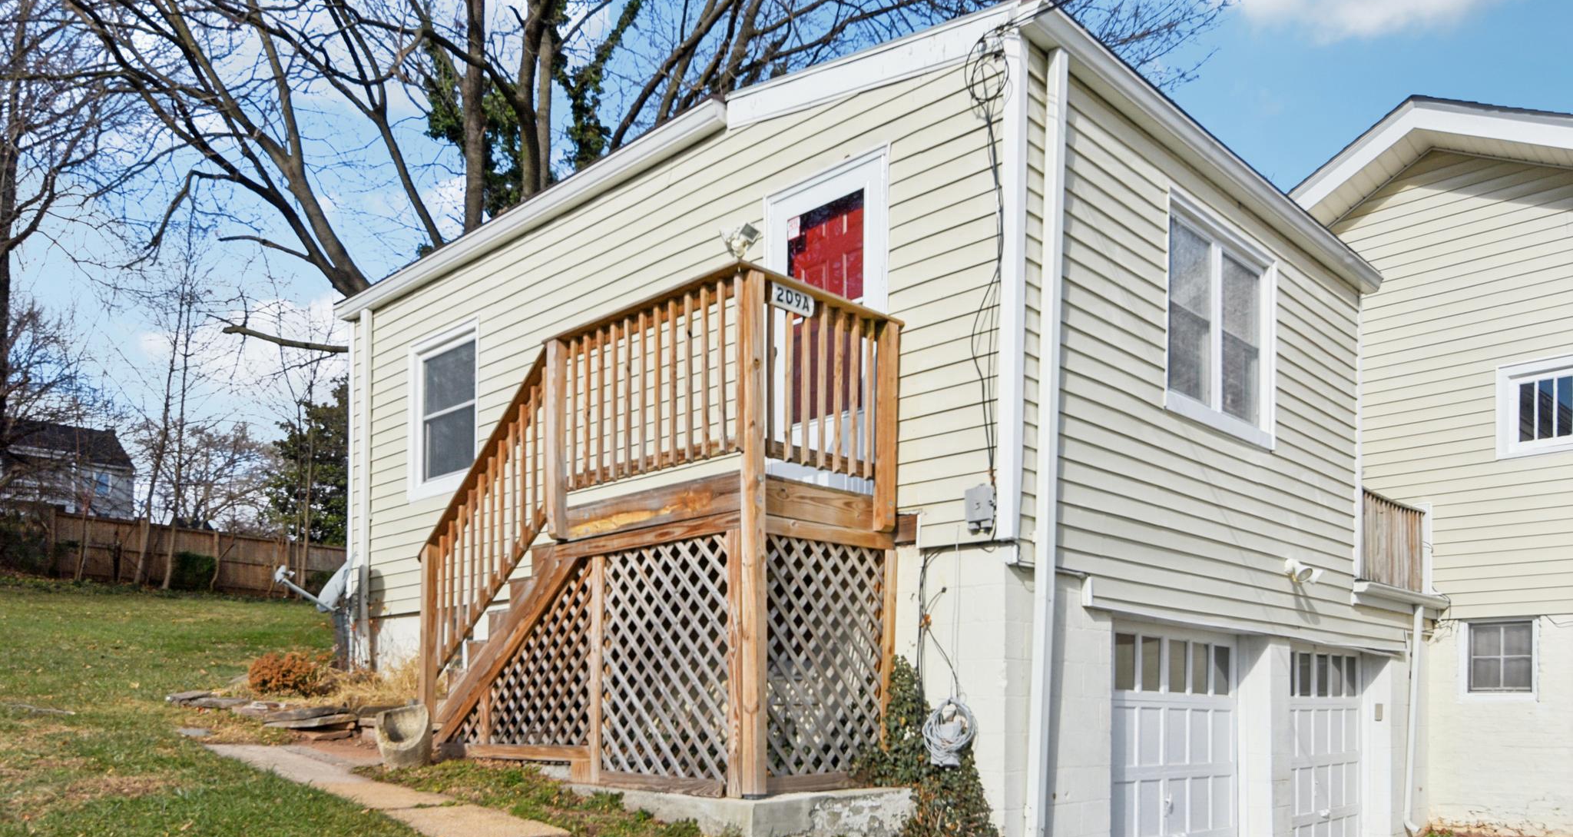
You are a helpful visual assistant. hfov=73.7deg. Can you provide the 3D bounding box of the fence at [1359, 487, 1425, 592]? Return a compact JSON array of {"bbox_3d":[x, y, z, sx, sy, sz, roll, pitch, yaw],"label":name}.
[{"bbox_3d":[5.920,1.250,10.200,0.100,0.880,1.950,-7,-12,41],"label":"fence"}]

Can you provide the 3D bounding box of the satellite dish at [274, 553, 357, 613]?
[{"bbox_3d":[-4.500,1.580,10.100,0.750,0.580,0.580,3,-9,-17],"label":"satellite dish"}]

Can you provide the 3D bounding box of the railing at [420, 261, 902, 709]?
[{"bbox_3d":[-1.030,0.600,6.920,3.550,2.400,1.220,-7,-12,41],"label":"railing"}]

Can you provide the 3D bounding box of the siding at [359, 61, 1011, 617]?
[{"bbox_3d":[-1.550,-0.080,8.130,7.500,3.200,0.150,-7,-12,41],"label":"siding"}]

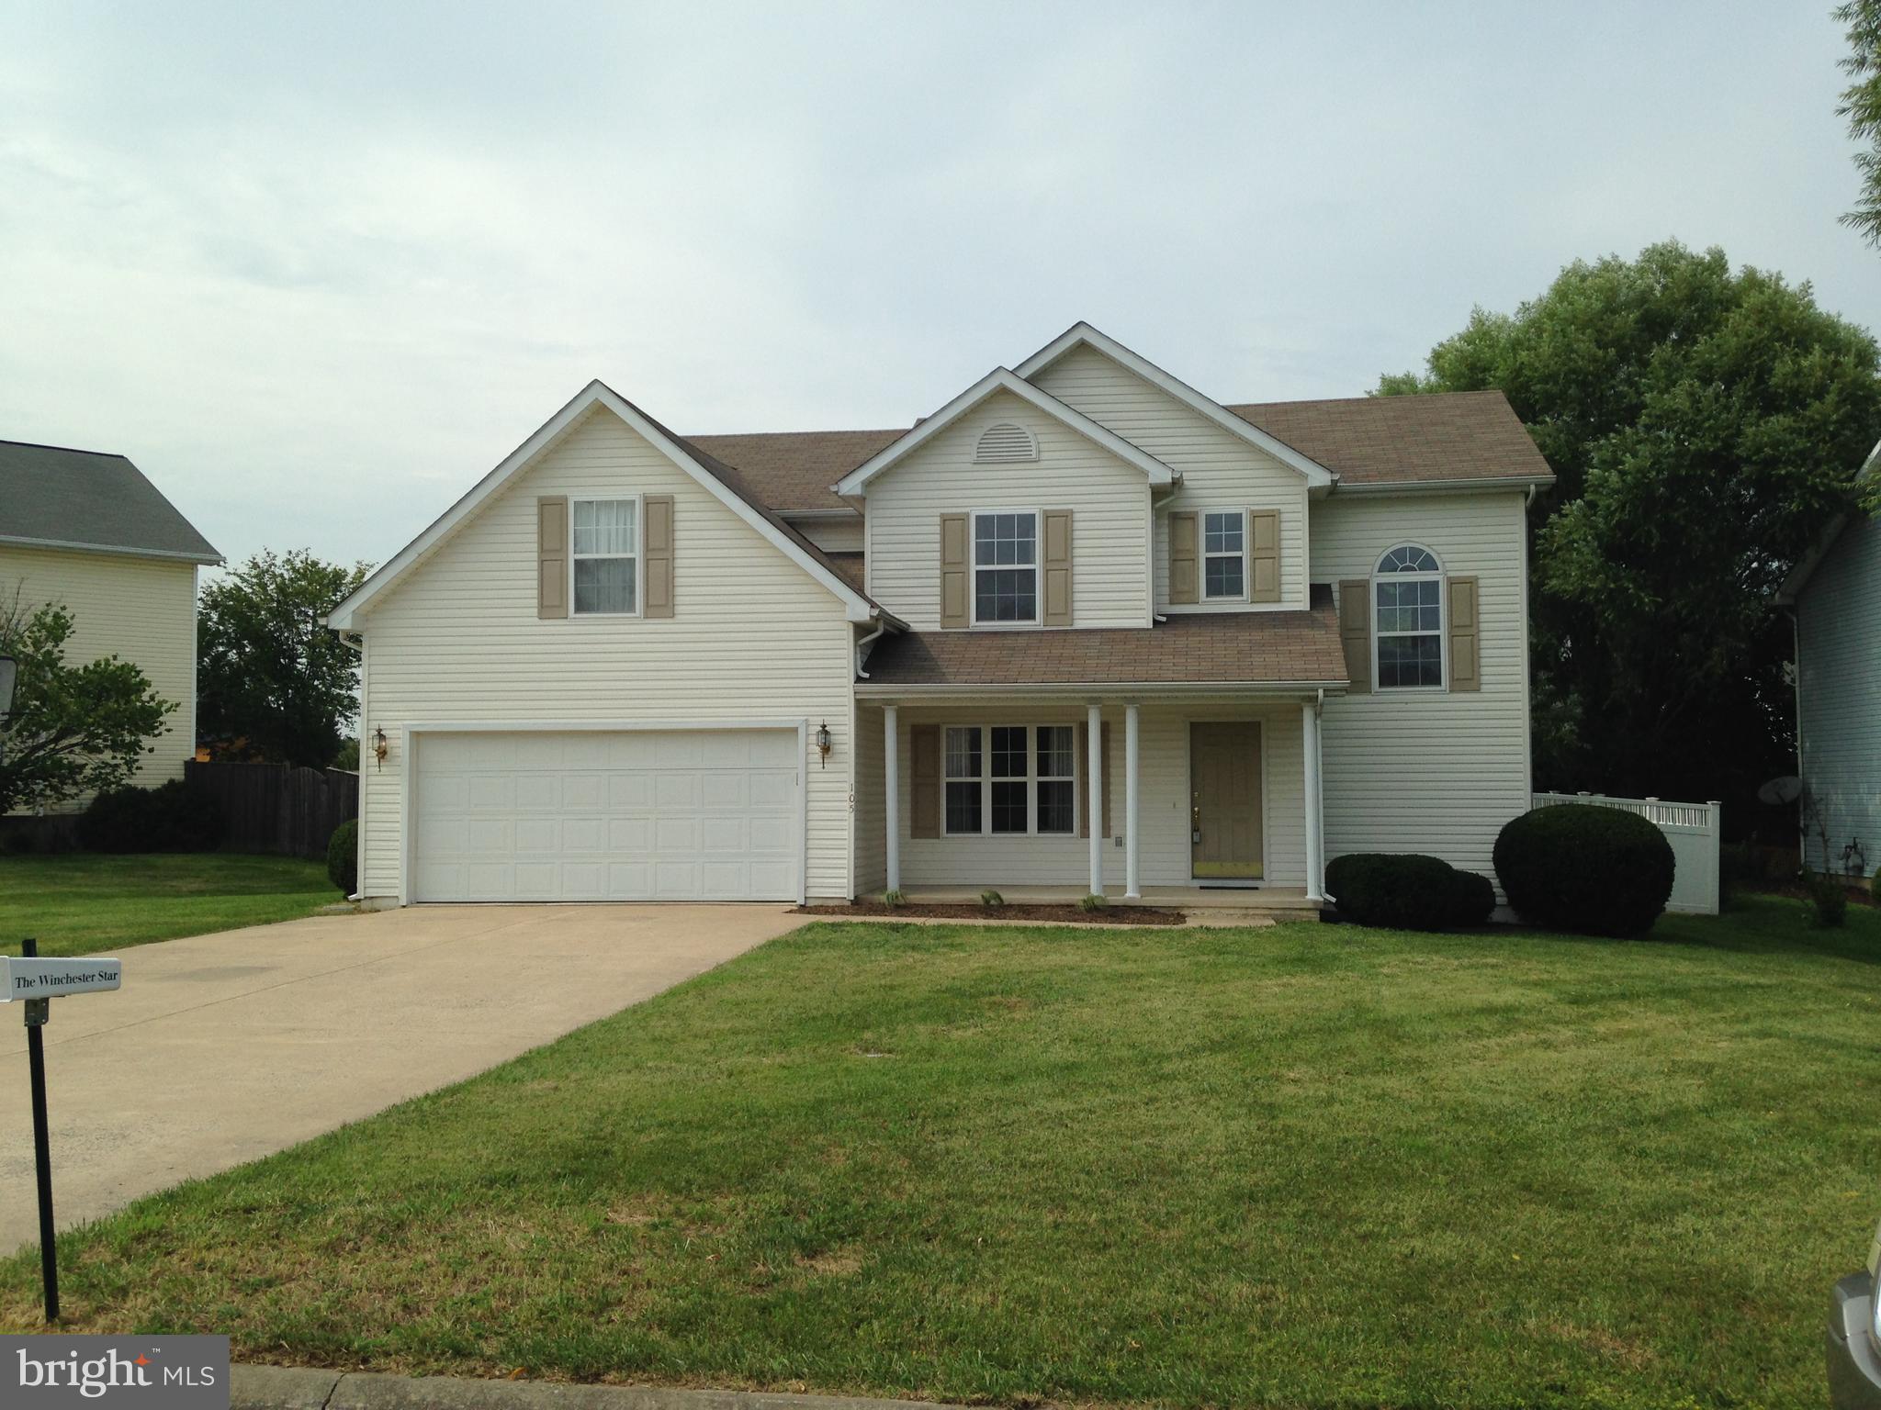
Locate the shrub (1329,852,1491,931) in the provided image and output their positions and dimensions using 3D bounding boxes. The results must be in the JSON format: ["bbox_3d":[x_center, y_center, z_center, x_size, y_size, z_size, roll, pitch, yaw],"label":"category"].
[{"bbox_3d":[5.878,2.346,22.450,2.060,0.930,1.150,-1,-4,8],"label":"shrub"}]

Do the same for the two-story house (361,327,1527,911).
[{"bbox_3d":[0.507,-1.093,26.004,15.300,7.550,9.700,-1,-4,8],"label":"two-story house"}]

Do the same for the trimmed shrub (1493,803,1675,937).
[{"bbox_3d":[7.906,2.028,22.000,2.170,1.600,2.100,-1,-4,8],"label":"trimmed shrub"}]

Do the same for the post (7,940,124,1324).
[{"bbox_3d":[-2.600,1.257,5.300,0.370,1.100,0.170,2,-4,-30],"label":"post"}]

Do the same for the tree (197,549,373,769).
[{"bbox_3d":[-15.840,-0.264,43.000,4.200,7.100,4.200,-1,-4,8],"label":"tree"}]

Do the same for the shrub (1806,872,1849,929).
[{"bbox_3d":[11.870,2.606,24.000,0.570,0.750,0.570,-1,-4,8],"label":"shrub"}]

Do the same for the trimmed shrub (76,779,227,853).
[{"bbox_3d":[-15.550,2.213,35.300,2.850,1.450,1.500,-1,-4,8],"label":"trimmed shrub"}]

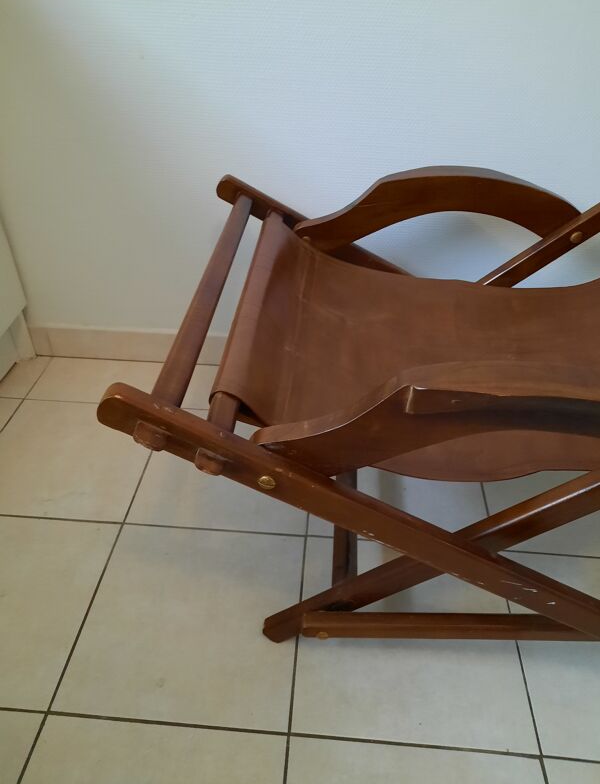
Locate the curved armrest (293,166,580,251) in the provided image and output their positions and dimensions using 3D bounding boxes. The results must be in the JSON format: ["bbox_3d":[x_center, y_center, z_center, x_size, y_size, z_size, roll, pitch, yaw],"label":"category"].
[{"bbox_3d":[0.220,-0.288,0.925,0.457,0.137,0.049,3,38,2],"label":"curved armrest"}]

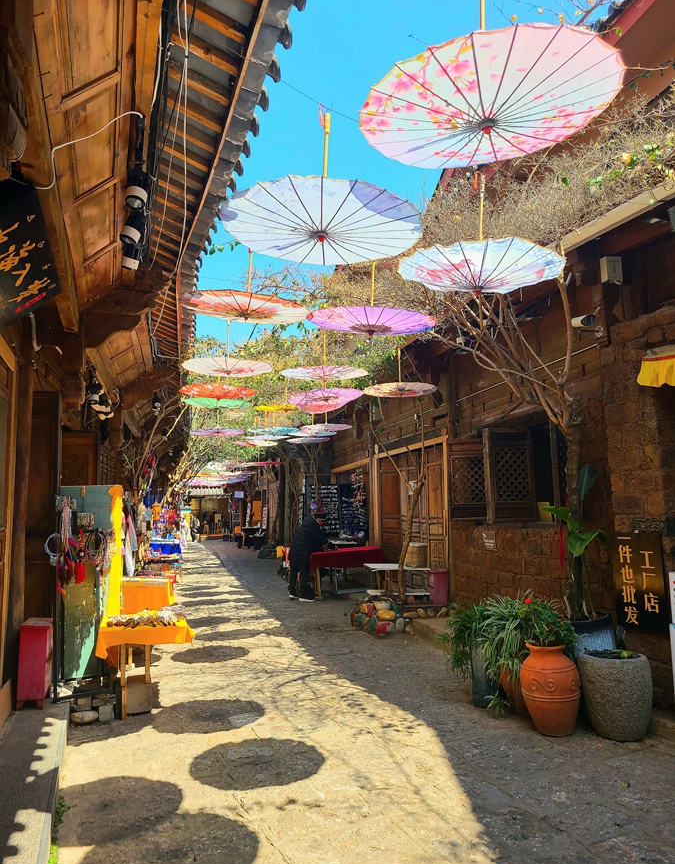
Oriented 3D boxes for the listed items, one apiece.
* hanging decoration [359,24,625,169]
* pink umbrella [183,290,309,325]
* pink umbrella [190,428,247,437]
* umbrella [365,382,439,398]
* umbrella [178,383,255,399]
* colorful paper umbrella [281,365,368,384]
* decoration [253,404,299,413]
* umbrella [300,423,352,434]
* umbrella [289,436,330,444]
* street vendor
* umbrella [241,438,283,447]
[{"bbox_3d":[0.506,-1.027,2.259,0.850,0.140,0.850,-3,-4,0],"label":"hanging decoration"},{"bbox_3d":[-0.608,-0.758,4.470,0.825,0.120,0.825,4,-6,1],"label":"pink umbrella"},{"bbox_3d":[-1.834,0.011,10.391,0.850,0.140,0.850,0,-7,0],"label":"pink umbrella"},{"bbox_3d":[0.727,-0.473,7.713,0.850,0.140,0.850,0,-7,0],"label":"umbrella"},{"bbox_3d":[-1.310,-0.422,7.454,0.825,0.120,0.825,1,-6,0],"label":"umbrella"},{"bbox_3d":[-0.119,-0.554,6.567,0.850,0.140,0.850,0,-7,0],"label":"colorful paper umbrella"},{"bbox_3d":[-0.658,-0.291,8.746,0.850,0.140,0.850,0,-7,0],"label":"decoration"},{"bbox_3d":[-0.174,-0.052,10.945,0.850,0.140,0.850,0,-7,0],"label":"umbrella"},{"bbox_3d":[-0.547,0.189,13.272,0.825,0.120,0.825,-3,-6,0],"label":"umbrella"},{"bbox_3d":[-0.444,1.985,10.985,0.750,1.430,0.550,1,-6,-17],"label":"street vendor"},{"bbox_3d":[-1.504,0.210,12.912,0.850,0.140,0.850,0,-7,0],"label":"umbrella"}]

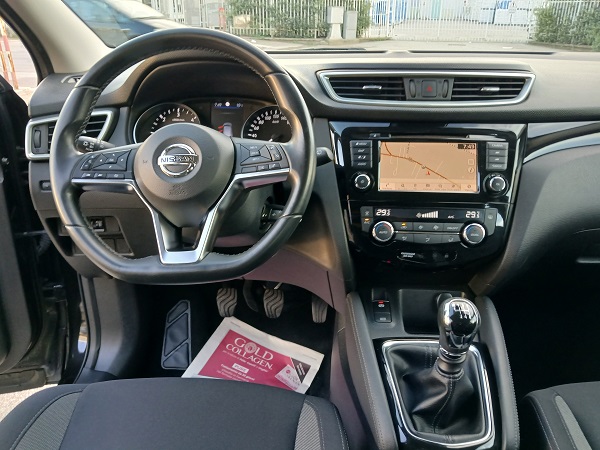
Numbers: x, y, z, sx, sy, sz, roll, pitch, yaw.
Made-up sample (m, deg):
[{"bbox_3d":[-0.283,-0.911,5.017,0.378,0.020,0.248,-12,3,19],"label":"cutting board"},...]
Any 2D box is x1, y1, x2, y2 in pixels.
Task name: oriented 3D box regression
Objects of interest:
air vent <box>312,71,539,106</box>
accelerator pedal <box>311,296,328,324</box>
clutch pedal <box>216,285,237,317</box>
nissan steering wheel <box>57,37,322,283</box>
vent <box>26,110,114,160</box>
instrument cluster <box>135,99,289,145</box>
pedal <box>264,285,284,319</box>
[{"bbox_3d":[0.198,-0.213,0.718,0.332,0.054,0.045,2,3,4],"label":"air vent"},{"bbox_3d":[0.054,0.231,1.258,0.046,0.095,0.028,2,-17,4],"label":"accelerator pedal"},{"bbox_3d":[-0.198,0.205,1.230,0.055,0.080,0.030,2,-13,4],"label":"clutch pedal"},{"bbox_3d":[-0.162,-0.096,0.666,0.370,0.355,0.117,2,1,4],"label":"nissan steering wheel"},{"bbox_3d":[-0.381,-0.154,0.770,0.150,0.078,0.045,-2,10,-5],"label":"vent"},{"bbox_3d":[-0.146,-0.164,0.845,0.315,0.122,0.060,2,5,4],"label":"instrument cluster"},{"bbox_3d":[-0.069,0.209,1.230,0.055,0.080,0.030,2,-13,4],"label":"pedal"}]

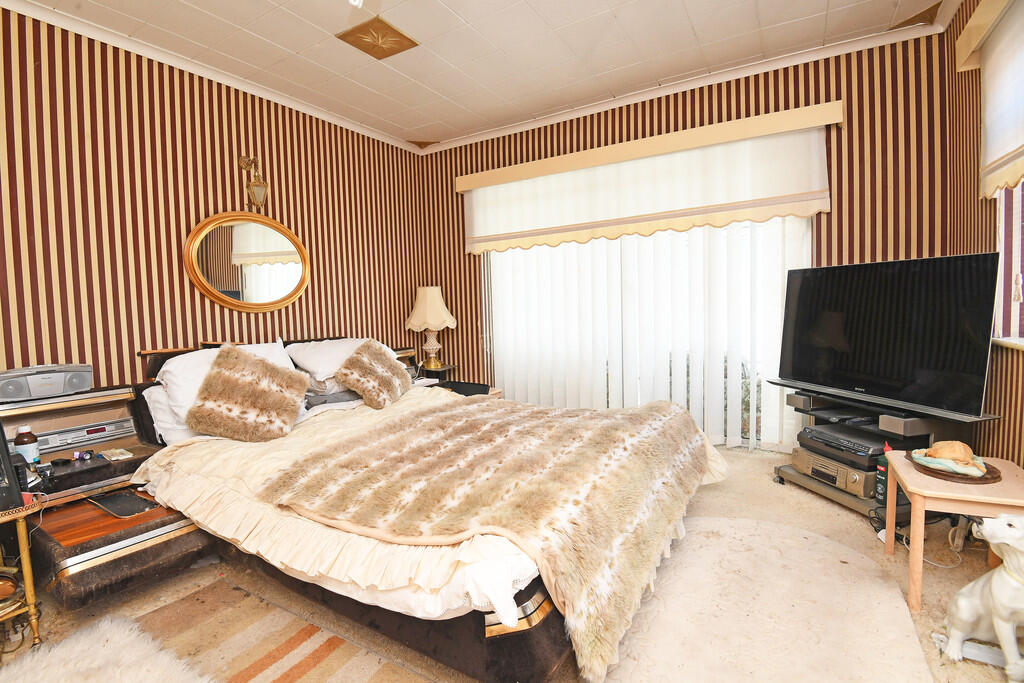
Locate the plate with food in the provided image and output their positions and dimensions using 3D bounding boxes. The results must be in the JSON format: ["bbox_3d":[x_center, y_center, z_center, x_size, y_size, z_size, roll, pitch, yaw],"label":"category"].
[{"bbox_3d":[1.534,0.390,1.597,0.235,0.105,0.340,-1,3,23],"label":"plate with food"}]

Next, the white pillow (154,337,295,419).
[{"bbox_3d":[-1.649,0.242,2.686,0.710,0.440,0.200,-5,-38,-52],"label":"white pillow"}]

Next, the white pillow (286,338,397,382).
[{"bbox_3d":[-1.220,0.127,3.200,0.710,0.170,0.410,-5,47,-52],"label":"white pillow"}]

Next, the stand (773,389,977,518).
[{"bbox_3d":[1.684,0.528,2.207,0.440,0.510,0.650,-2,3,-8],"label":"stand"}]

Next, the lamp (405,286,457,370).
[{"bbox_3d":[-0.609,-0.098,3.420,0.370,0.620,0.370,-2,3,-10],"label":"lamp"}]

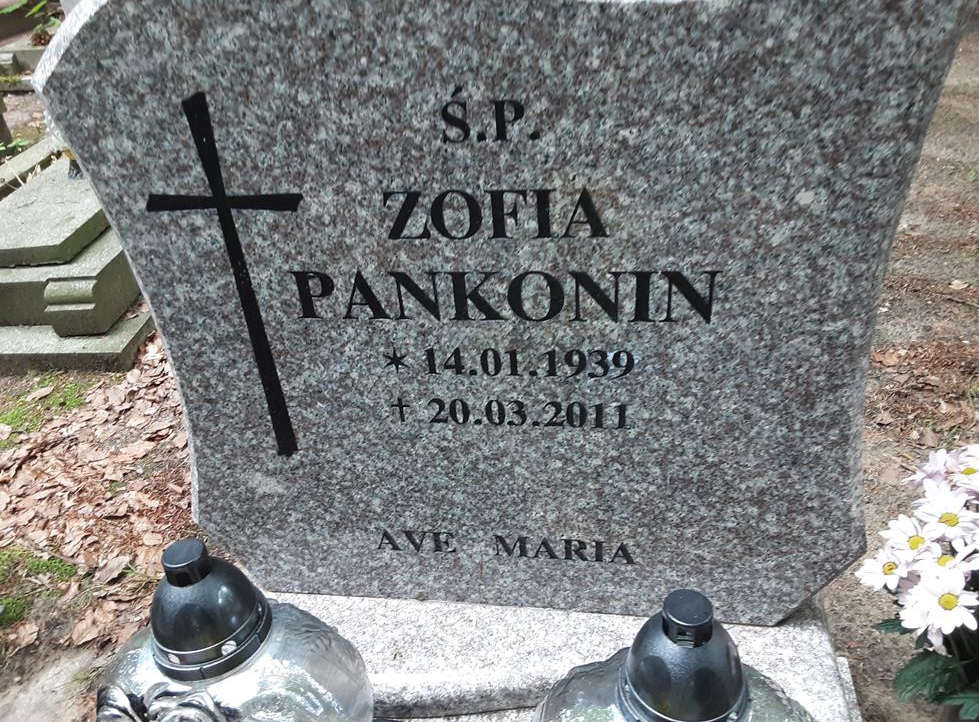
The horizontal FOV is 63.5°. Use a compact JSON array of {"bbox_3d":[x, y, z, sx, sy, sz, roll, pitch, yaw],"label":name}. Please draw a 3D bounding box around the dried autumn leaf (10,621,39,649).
[{"bbox_3d":[-0.774,0.456,1.320,0.043,0.022,0.056,-16,34,-18],"label":"dried autumn leaf"}]

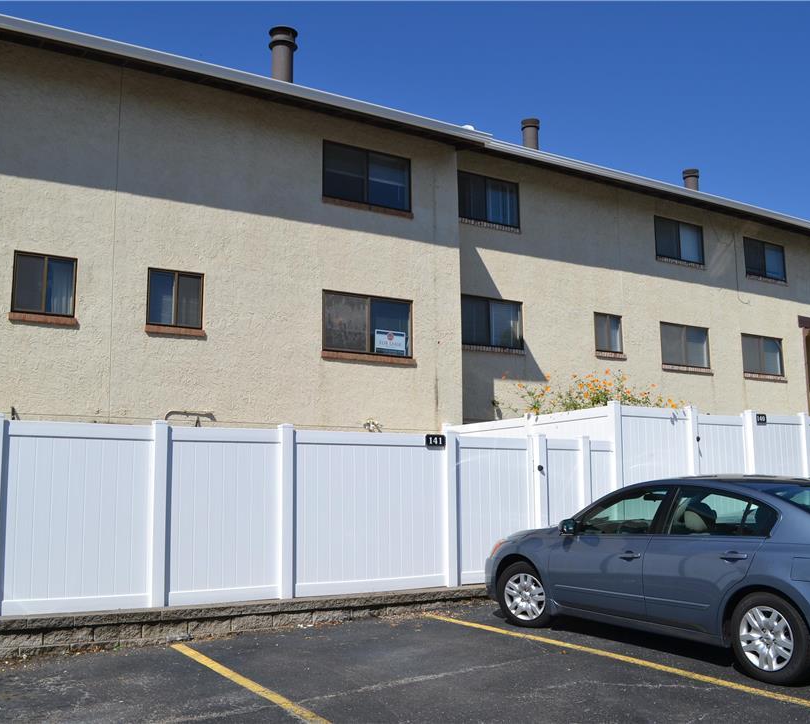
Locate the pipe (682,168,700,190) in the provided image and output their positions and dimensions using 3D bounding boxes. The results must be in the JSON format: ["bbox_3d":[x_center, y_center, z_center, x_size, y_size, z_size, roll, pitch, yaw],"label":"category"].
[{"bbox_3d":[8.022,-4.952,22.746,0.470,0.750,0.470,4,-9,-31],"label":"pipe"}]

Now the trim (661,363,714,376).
[{"bbox_3d":[6.993,0.184,20.216,1.886,0.124,0.100,4,-9,-31],"label":"trim"}]

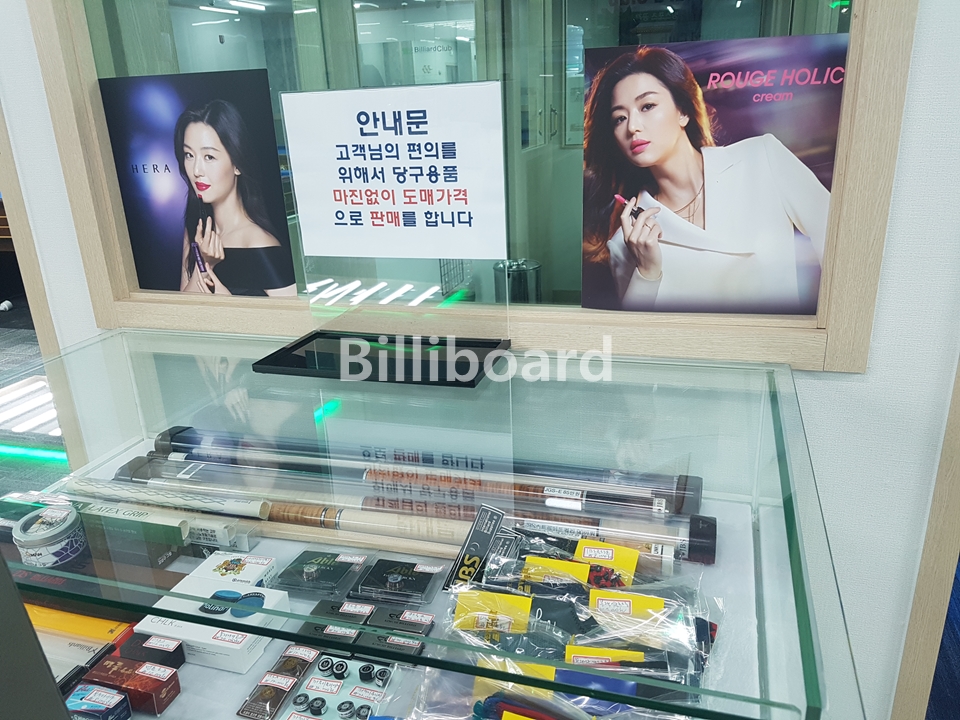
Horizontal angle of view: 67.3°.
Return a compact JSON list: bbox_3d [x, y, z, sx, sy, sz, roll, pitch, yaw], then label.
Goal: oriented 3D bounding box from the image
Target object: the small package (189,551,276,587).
[{"bbox_3d":[-0.271,0.238,0.791,0.077,0.021,0.056,2,20,15],"label":"small package"}]

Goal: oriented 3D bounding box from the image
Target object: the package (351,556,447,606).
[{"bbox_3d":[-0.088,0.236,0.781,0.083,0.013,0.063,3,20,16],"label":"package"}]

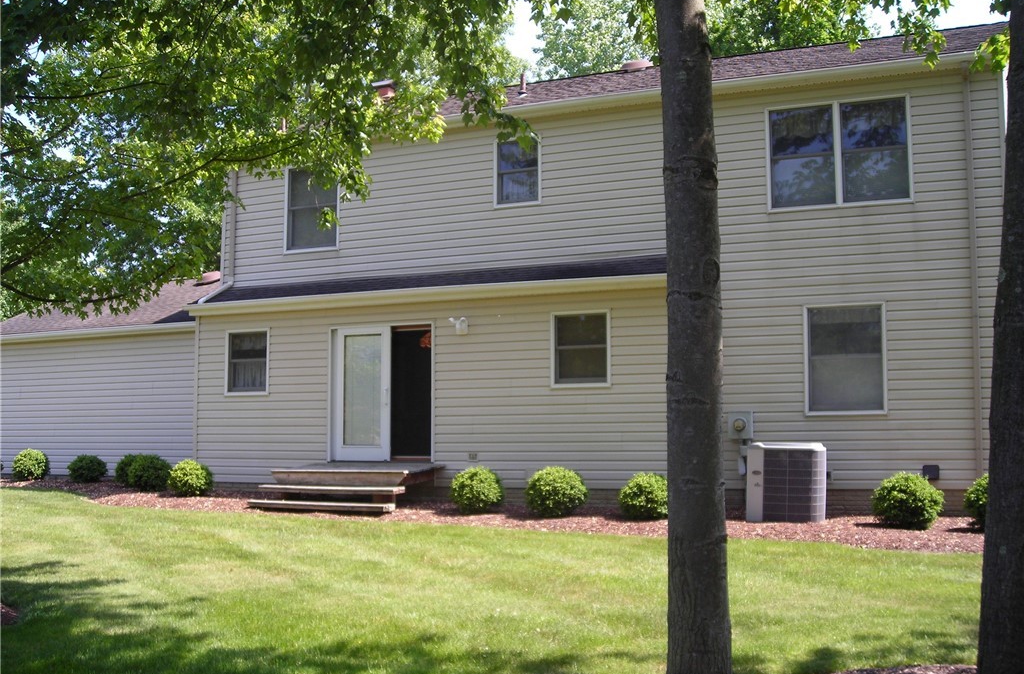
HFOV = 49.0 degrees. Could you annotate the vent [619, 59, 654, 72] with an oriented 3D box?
[{"bbox_3d":[2.269,-4.903,20.322,0.600,0.210,0.600,-9,15,2],"label":"vent"}]

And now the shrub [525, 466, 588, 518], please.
[{"bbox_3d":[0.563,1.953,14.212,0.796,0.645,0.796,0,-6,0],"label":"shrub"}]

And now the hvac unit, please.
[{"bbox_3d":[3.487,1.825,14.209,0.899,0.957,0.899,-2,-5,22],"label":"hvac unit"}]

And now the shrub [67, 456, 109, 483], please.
[{"bbox_3d":[-7.747,2.419,20.561,0.732,0.521,0.732,-3,-6,25],"label":"shrub"}]

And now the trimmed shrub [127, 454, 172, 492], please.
[{"bbox_3d":[-5.960,2.235,18.508,0.741,0.617,0.741,-3,-6,25],"label":"trimmed shrub"}]

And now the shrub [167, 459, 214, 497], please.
[{"bbox_3d":[-4.832,2.116,16.894,0.693,0.546,0.693,-2,-5,22],"label":"shrub"}]

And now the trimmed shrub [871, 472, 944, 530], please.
[{"bbox_3d":[4.598,1.889,13.070,0.811,0.646,0.811,-2,-5,22],"label":"trimmed shrub"}]

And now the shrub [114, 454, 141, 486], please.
[{"bbox_3d":[-6.659,2.342,19.830,0.720,0.556,0.720,-3,-6,25],"label":"shrub"}]

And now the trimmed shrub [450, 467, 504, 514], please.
[{"bbox_3d":[-0.455,2.012,14.820,0.711,0.580,0.711,0,-5,0],"label":"trimmed shrub"}]

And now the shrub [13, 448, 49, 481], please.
[{"bbox_3d":[-9.197,2.436,21.472,0.688,0.630,0.688,-3,-6,25],"label":"shrub"}]

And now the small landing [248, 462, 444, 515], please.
[{"bbox_3d":[-2.311,2.103,15.752,2.260,0.615,1.600,-3,-6,25],"label":"small landing"}]

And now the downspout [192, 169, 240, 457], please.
[{"bbox_3d":[-4.810,-0.521,18.277,0.364,4.798,0.757,-2,-5,22],"label":"downspout"}]

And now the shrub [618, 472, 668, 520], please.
[{"bbox_3d":[1.680,1.954,13.942,0.714,0.568,0.714,-2,-5,22],"label":"shrub"}]

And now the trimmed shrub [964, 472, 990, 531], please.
[{"bbox_3d":[5.223,1.740,12.018,0.800,0.615,0.800,-3,-6,25],"label":"trimmed shrub"}]

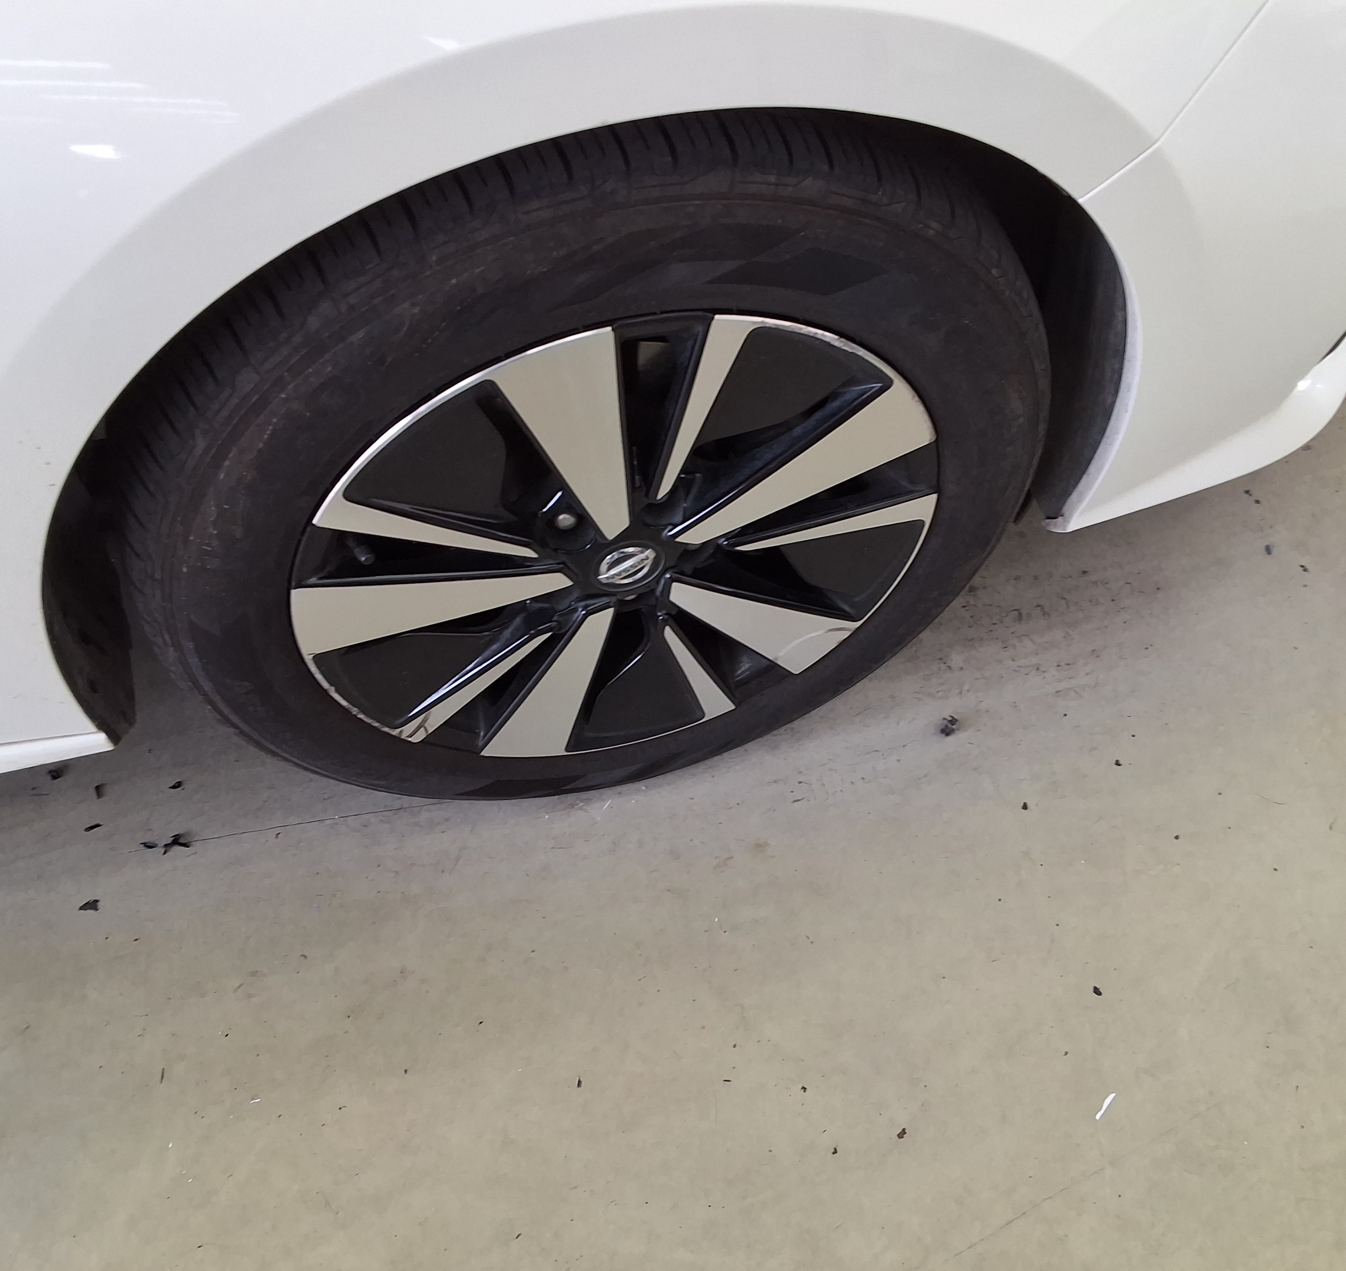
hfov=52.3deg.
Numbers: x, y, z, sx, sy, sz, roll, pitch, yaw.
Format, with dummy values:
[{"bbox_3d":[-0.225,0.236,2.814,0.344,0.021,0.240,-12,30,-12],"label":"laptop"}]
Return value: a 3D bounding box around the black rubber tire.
[{"bbox_3d":[-0.057,-0.122,1.028,0.665,0.650,0.220,-12,56,-10],"label":"black rubber tire"}]

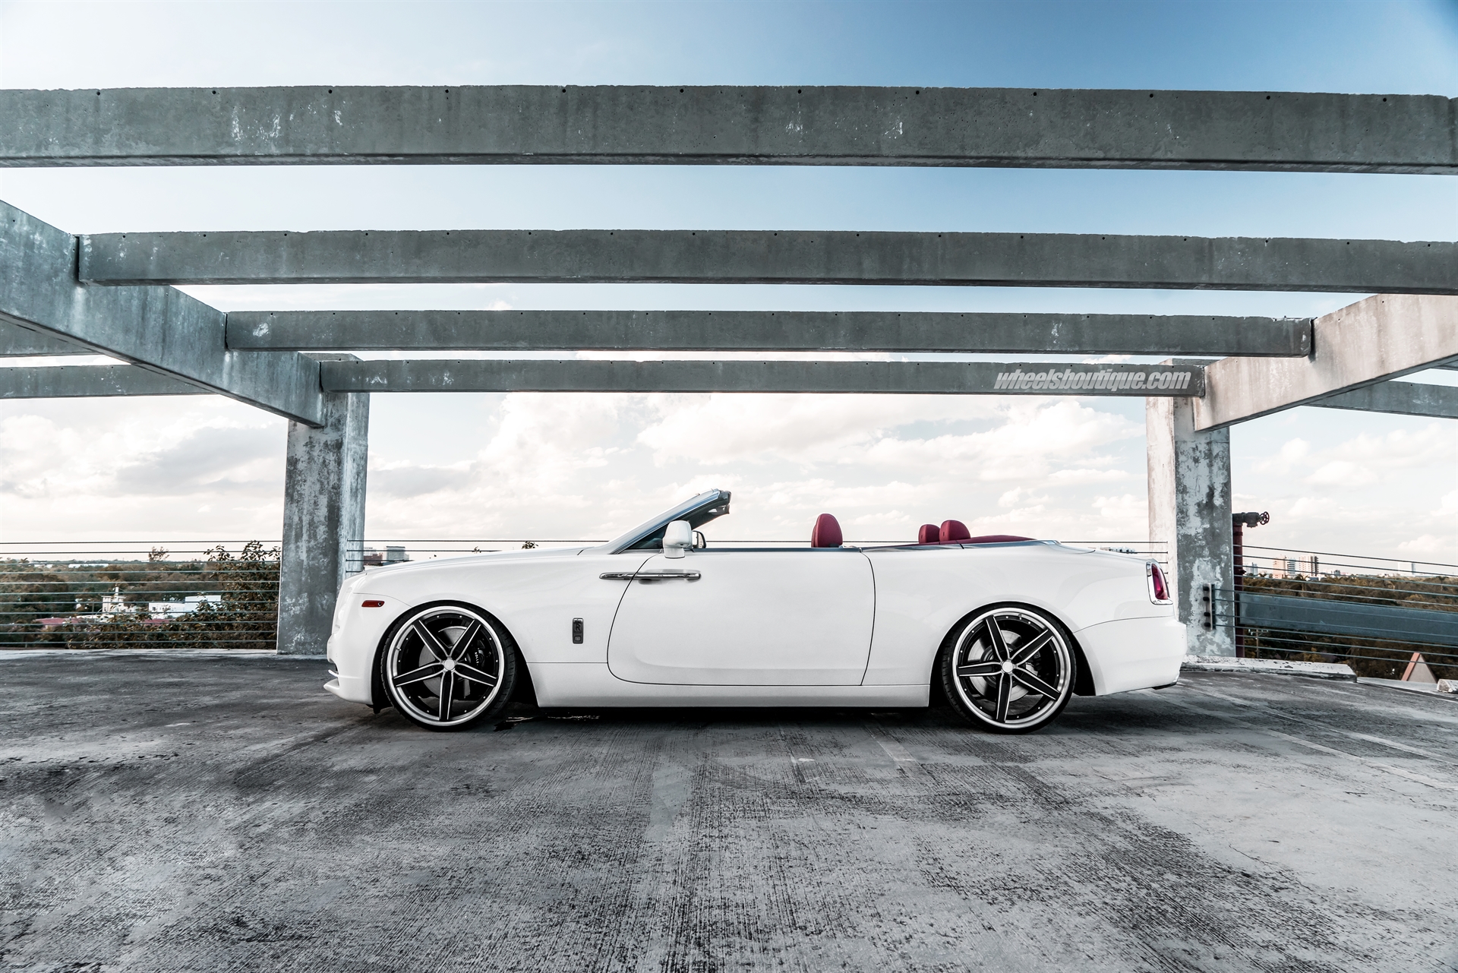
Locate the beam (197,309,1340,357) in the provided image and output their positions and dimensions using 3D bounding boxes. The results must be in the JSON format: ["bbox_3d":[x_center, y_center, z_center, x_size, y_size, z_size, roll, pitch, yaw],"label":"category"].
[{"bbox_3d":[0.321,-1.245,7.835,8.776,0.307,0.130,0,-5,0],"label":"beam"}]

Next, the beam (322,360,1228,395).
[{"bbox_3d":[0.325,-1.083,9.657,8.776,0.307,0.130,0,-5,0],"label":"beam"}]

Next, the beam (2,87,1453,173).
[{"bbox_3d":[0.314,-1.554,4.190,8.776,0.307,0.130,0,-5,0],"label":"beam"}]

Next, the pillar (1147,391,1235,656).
[{"bbox_3d":[4.772,0.239,9.956,0.590,3.020,0.610,0,-5,0],"label":"pillar"}]

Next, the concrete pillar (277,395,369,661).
[{"bbox_3d":[-4.163,0.198,9.977,0.590,3.020,0.610,0,-5,0],"label":"concrete pillar"}]

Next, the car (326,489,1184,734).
[{"bbox_3d":[0.161,0.741,6.299,5.290,1.410,1.990,0,-5,0],"label":"car"}]

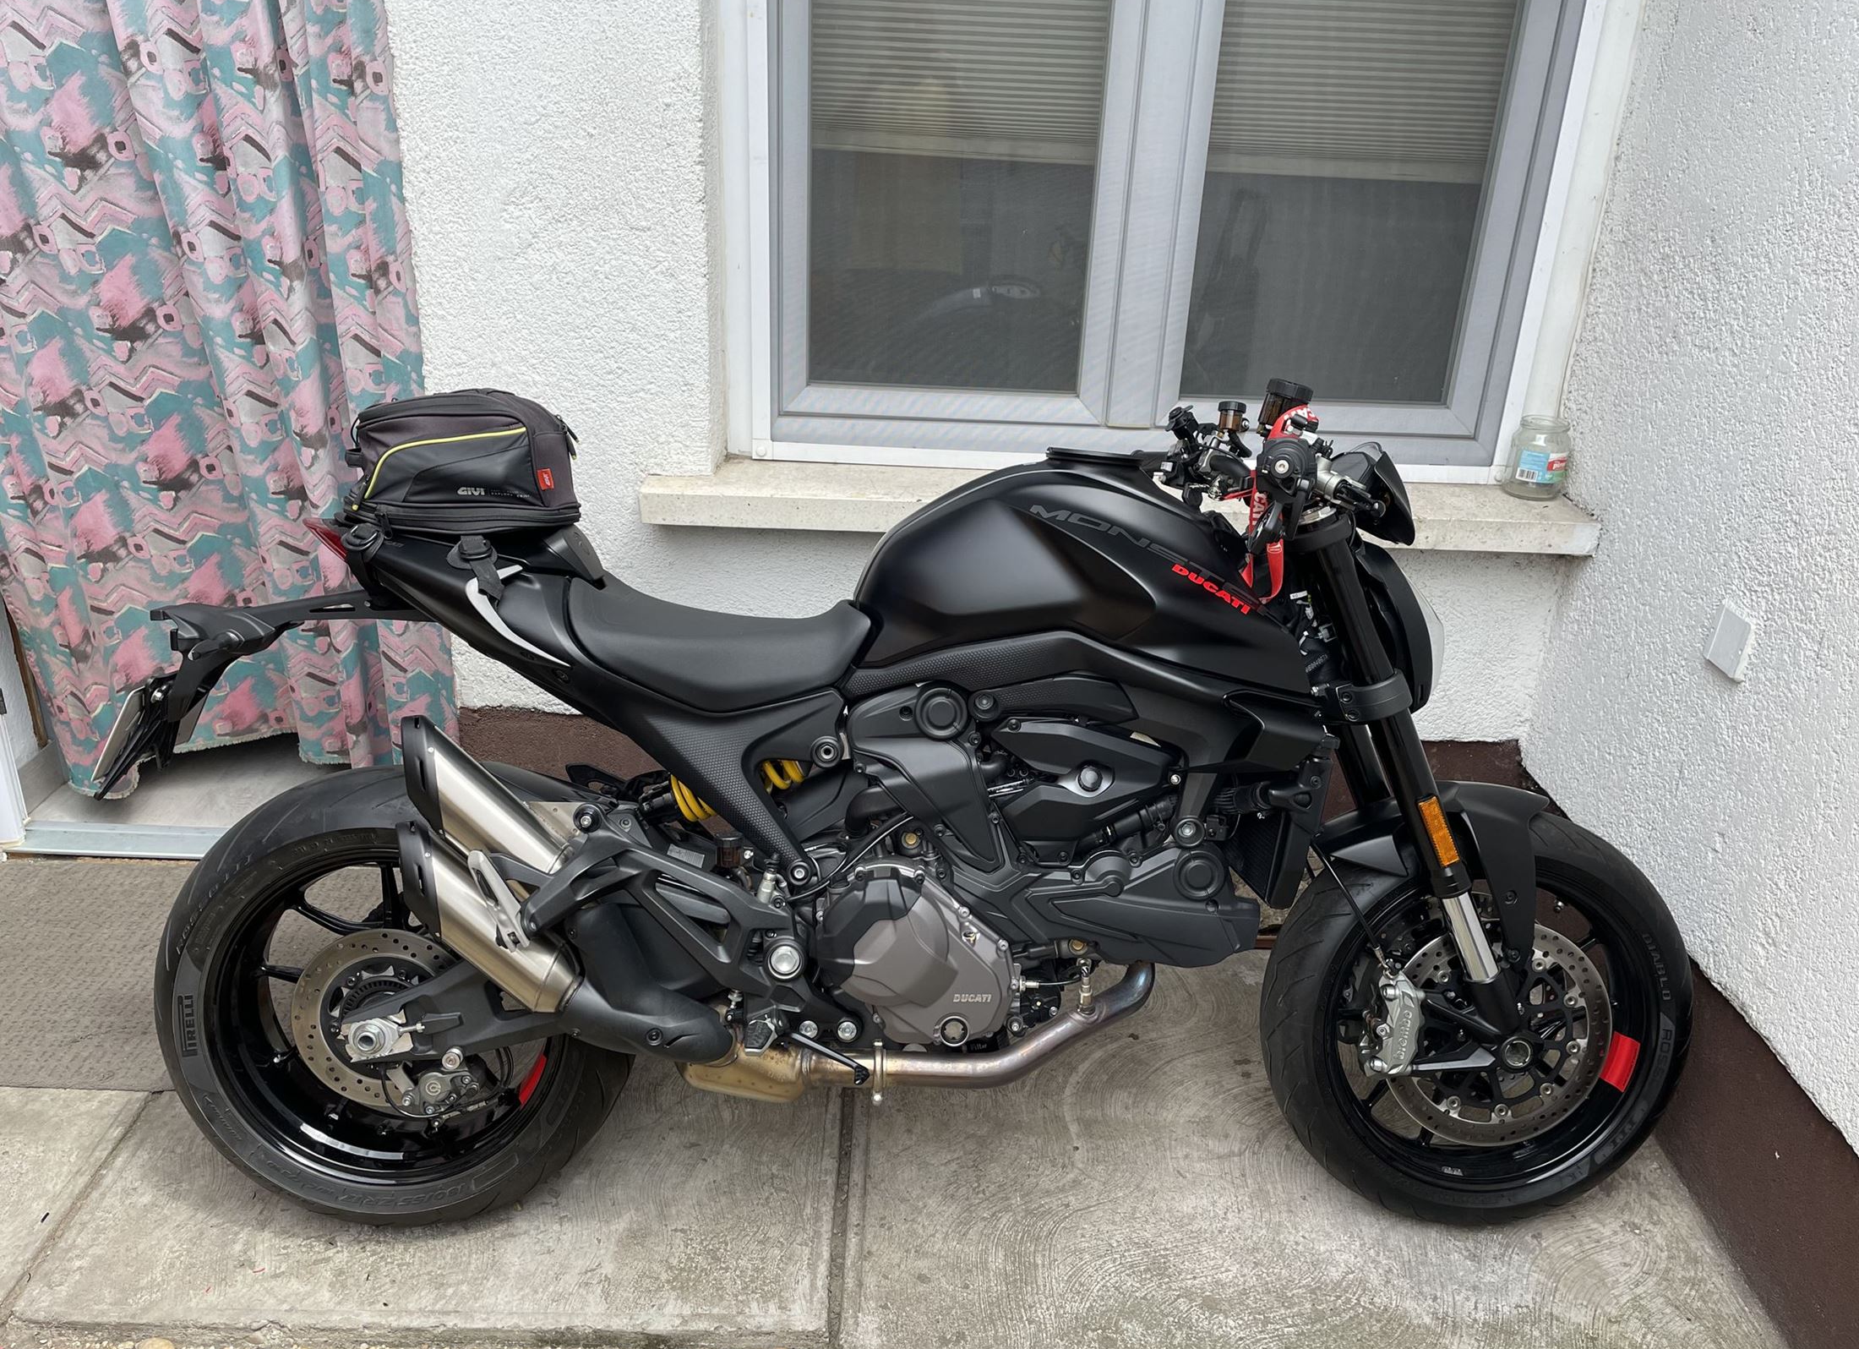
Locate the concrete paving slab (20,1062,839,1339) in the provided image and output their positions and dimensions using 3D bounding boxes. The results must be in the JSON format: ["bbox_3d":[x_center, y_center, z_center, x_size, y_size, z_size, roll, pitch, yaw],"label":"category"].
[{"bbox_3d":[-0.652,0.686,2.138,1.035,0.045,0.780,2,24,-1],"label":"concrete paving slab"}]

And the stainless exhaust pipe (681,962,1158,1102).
[{"bbox_3d":[-0.011,0.479,1.879,0.640,0.195,0.150,1,10,-4],"label":"stainless exhaust pipe"}]

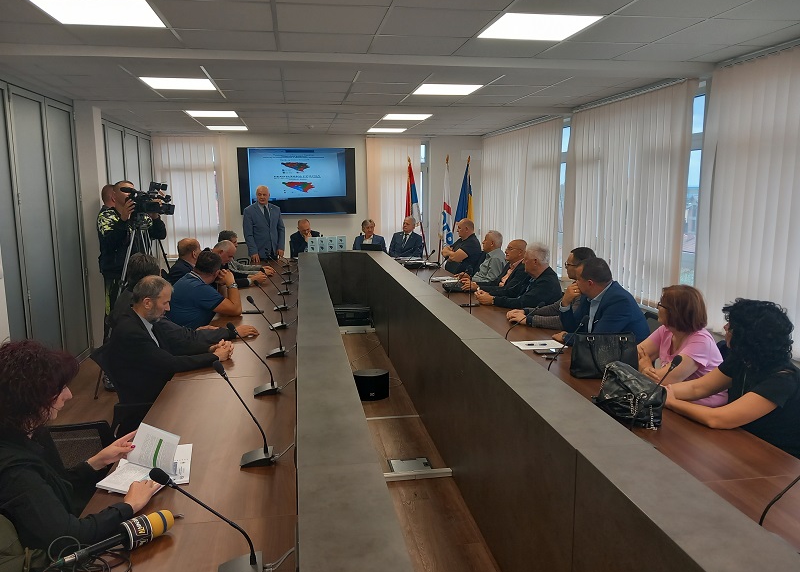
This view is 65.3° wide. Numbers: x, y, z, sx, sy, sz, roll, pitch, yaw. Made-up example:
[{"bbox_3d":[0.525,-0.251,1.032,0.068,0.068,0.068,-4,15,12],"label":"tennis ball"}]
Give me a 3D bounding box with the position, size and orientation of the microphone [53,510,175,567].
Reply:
[{"bbox_3d":[-0.756,0.682,1.688,0.285,0.078,0.078,-13,15,-37],"label":"microphone"}]

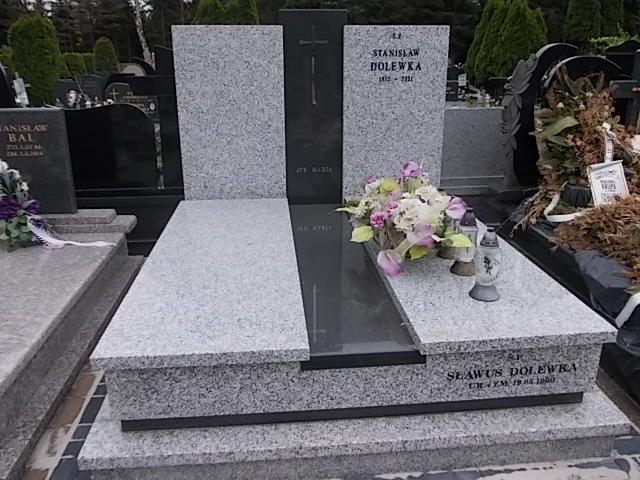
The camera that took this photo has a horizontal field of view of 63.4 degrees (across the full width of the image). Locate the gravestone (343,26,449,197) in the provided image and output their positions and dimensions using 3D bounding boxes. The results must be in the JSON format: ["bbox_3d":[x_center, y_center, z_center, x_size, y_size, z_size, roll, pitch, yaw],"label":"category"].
[{"bbox_3d":[0.486,-0.837,3.448,0.677,1.084,0.100,-2,16,-5],"label":"gravestone"}]

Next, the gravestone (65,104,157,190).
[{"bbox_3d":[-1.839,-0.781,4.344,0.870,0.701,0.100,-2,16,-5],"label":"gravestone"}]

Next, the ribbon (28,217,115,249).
[{"bbox_3d":[-1.664,-0.059,3.466,0.535,0.200,0.180,-2,16,-5],"label":"ribbon"}]

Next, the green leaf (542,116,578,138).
[{"bbox_3d":[1.599,-0.748,3.443,0.240,0.140,0.100,-2,16,-5],"label":"green leaf"}]

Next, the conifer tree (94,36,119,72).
[{"bbox_3d":[-6.000,-4.303,14.892,0.850,2.903,0.850,-2,16,-5],"label":"conifer tree"}]

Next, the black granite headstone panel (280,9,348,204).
[{"bbox_3d":[-0.039,-0.846,3.414,0.418,1.218,0.120,-2,16,-5],"label":"black granite headstone panel"}]

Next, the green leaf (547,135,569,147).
[{"bbox_3d":[1.589,-0.666,3.465,0.140,0.060,0.070,-2,16,-5],"label":"green leaf"}]

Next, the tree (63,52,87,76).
[{"bbox_3d":[-6.885,-4.070,14.868,0.800,2.480,0.800,-2,16,-5],"label":"tree"}]

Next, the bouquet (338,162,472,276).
[{"bbox_3d":[0.406,-0.150,2.531,0.580,0.424,0.500,-2,16,-5],"label":"bouquet"}]

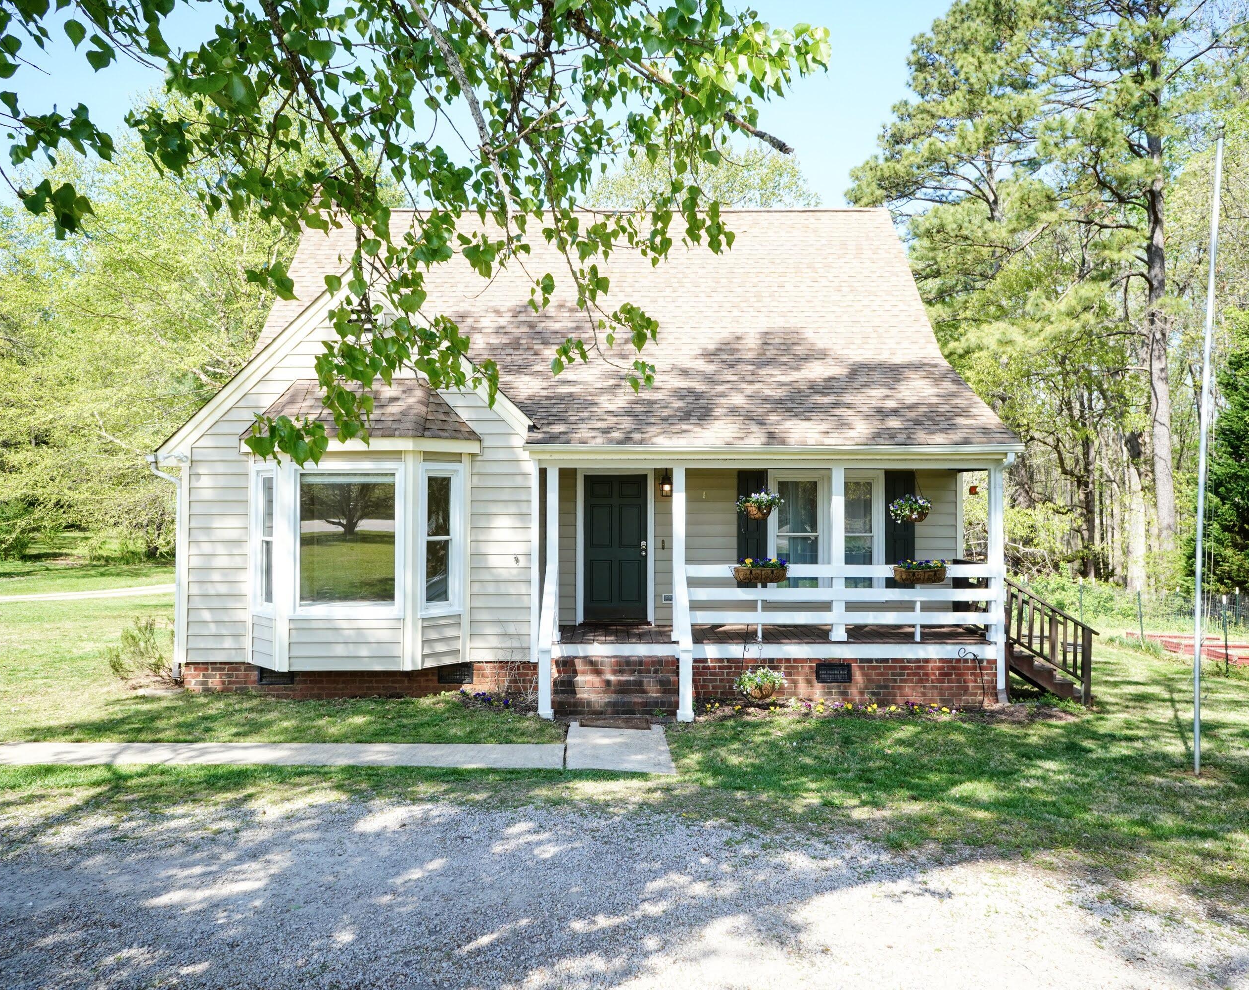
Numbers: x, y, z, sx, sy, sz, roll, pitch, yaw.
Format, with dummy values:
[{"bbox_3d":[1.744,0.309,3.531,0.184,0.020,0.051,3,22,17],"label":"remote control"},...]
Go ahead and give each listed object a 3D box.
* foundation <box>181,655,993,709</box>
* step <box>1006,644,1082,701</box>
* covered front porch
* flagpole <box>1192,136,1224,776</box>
[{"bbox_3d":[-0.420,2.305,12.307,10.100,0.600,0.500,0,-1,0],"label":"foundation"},{"bbox_3d":[5.240,2.263,12.678,1.120,0.720,1.020,0,-1,0],"label":"step"},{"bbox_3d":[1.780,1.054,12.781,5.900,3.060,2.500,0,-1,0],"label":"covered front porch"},{"bbox_3d":[5.233,-0.402,8.855,0.060,5.810,0.060,3,-1,0],"label":"flagpole"}]

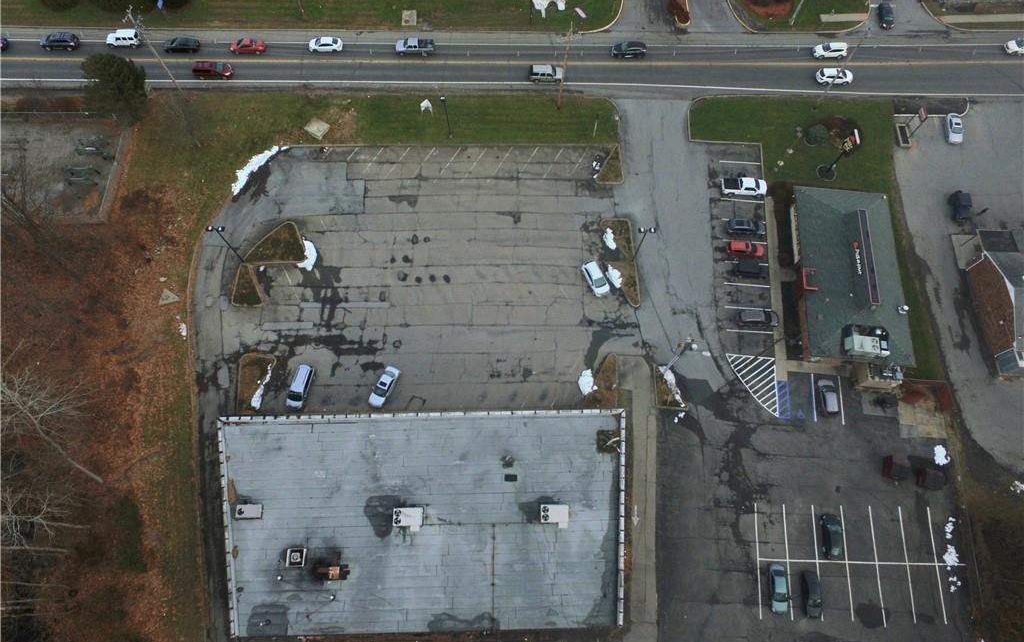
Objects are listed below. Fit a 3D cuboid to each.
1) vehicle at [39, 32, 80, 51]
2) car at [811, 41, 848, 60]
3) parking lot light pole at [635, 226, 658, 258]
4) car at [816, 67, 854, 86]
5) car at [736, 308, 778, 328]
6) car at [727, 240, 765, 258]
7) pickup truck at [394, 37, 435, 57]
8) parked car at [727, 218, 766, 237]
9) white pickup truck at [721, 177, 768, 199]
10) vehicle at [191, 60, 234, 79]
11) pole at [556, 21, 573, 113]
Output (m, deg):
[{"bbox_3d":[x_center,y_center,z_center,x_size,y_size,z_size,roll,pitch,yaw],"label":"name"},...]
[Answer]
[{"bbox_3d":[-65.010,-40.183,84.792,4.927,1.728,1.913,0,69,-1],"label":"vehicle"},{"bbox_3d":[46.791,-39.757,86.845,4.595,1.644,1.843,-1,69,-2],"label":"car"},{"bbox_3d":[15.240,-8.979,70.962,2.050,7.800,0.650,0,69,-1],"label":"parking lot light pole"},{"bbox_3d":[46.467,-35.213,85.061,4.893,1.665,1.859,-1,69,-1],"label":"car"},{"bbox_3d":[29.618,-0.318,71.150,4.818,1.696,1.839,3,69,0],"label":"car"},{"bbox_3d":[29.608,-9.189,74.629,4.480,1.640,1.780,4,69,0],"label":"car"},{"bbox_3d":[-14.111,-39.716,85.572,5.384,1.779,1.895,0,69,-1],"label":"pickup truck"},{"bbox_3d":[30.115,-12.077,75.760,4.547,1.643,1.787,3,69,0],"label":"parked car"},{"bbox_3d":[30.596,-17.693,77.835,5.759,1.862,2.013,3,69,0],"label":"white pickup truck"},{"bbox_3d":[-42.254,-35.366,83.355,5.161,1.740,1.942,1,69,-1],"label":"vehicle"},{"bbox_3d":[6.782,-32.264,76.631,0.700,13.800,2.200,0,69,-1],"label":"pole"}]

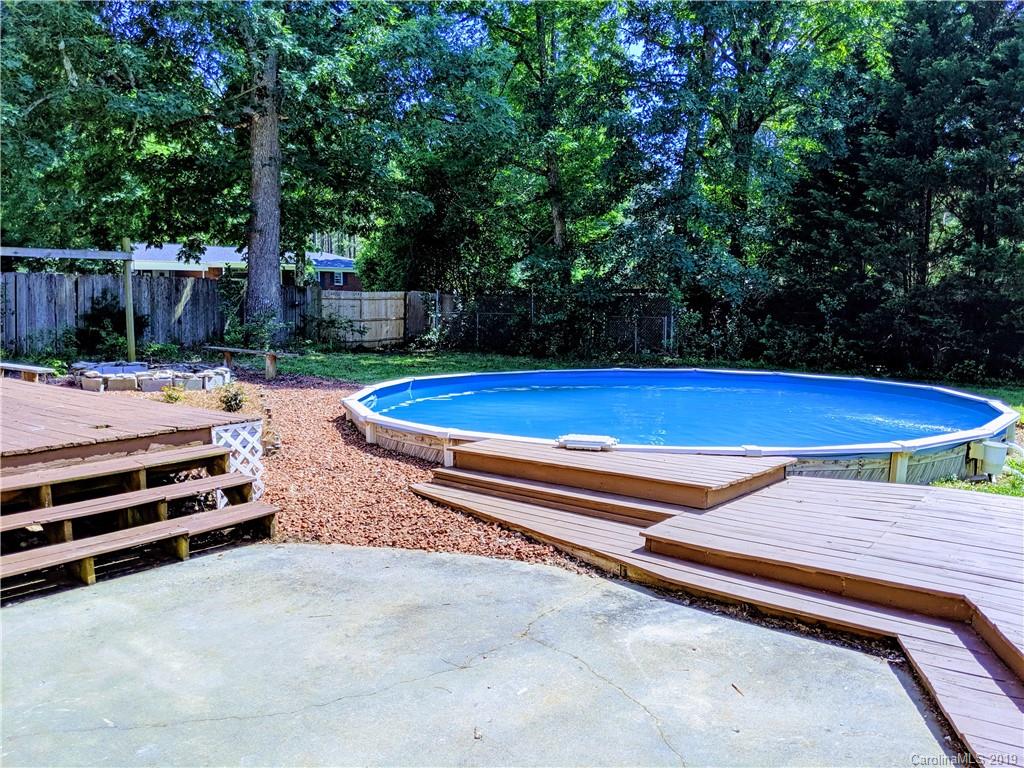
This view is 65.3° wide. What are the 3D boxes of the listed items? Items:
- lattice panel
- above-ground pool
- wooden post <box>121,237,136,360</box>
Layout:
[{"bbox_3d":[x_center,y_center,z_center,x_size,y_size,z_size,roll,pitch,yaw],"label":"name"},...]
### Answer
[{"bbox_3d":[-2.229,0.656,6.501,0.030,0.670,0.460,5,7,38],"label":"lattice panel"},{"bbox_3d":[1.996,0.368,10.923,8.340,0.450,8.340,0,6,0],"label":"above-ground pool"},{"bbox_3d":[-6.953,-1.507,14.500,0.140,2.320,0.140,0,6,0],"label":"wooden post"}]

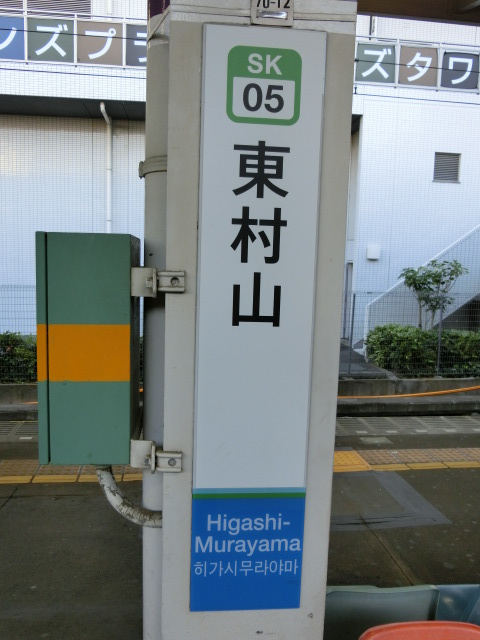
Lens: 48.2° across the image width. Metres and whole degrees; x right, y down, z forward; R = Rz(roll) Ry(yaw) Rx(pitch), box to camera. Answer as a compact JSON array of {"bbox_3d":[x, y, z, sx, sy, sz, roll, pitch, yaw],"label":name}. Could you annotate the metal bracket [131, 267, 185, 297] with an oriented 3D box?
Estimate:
[{"bbox_3d":[-0.137,-0.061,0.897,0.090,0.049,0.038,1,7,-5],"label":"metal bracket"}]

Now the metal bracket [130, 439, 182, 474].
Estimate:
[{"bbox_3d":[-0.144,0.238,0.932,0.089,0.052,0.038,1,7,-5],"label":"metal bracket"}]

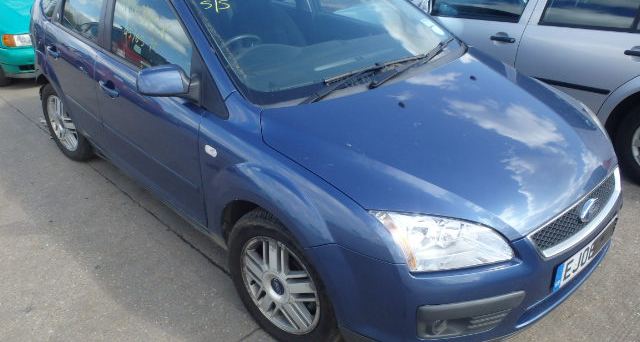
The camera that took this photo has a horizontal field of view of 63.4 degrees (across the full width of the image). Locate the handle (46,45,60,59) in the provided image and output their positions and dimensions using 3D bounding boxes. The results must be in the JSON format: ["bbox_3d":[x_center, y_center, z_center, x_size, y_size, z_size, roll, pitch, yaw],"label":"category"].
[{"bbox_3d":[-1.764,-0.784,3.426,0.055,0.050,0.210,-22,33,-36],"label":"handle"}]

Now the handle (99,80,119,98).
[{"bbox_3d":[-1.155,-0.452,2.835,0.055,0.050,0.210,-22,33,-36],"label":"handle"}]

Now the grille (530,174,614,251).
[{"bbox_3d":[1.004,0.175,1.950,0.780,0.155,0.120,-22,33,-36],"label":"grille"}]

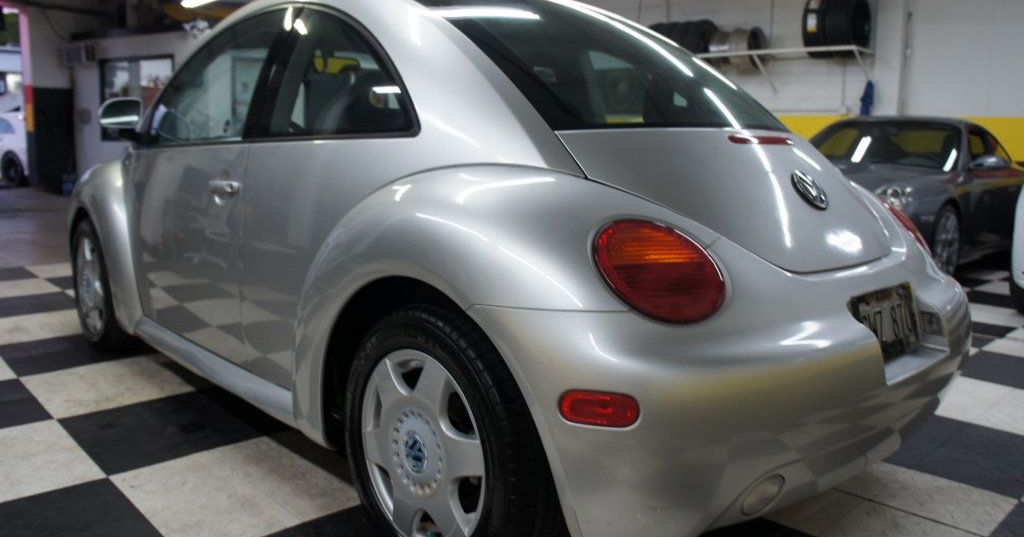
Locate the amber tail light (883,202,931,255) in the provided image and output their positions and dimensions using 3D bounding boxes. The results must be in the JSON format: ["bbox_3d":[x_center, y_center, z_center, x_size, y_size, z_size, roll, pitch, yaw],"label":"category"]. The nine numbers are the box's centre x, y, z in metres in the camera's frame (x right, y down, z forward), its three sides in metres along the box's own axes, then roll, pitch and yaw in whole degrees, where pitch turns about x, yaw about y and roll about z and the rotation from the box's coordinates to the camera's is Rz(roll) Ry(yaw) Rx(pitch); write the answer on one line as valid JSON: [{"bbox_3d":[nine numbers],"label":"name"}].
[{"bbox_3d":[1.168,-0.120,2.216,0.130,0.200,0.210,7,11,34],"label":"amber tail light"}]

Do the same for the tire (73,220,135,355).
[{"bbox_3d":[-1.848,0.047,3.518,0.210,0.625,0.625,-8,13,-42],"label":"tire"}]

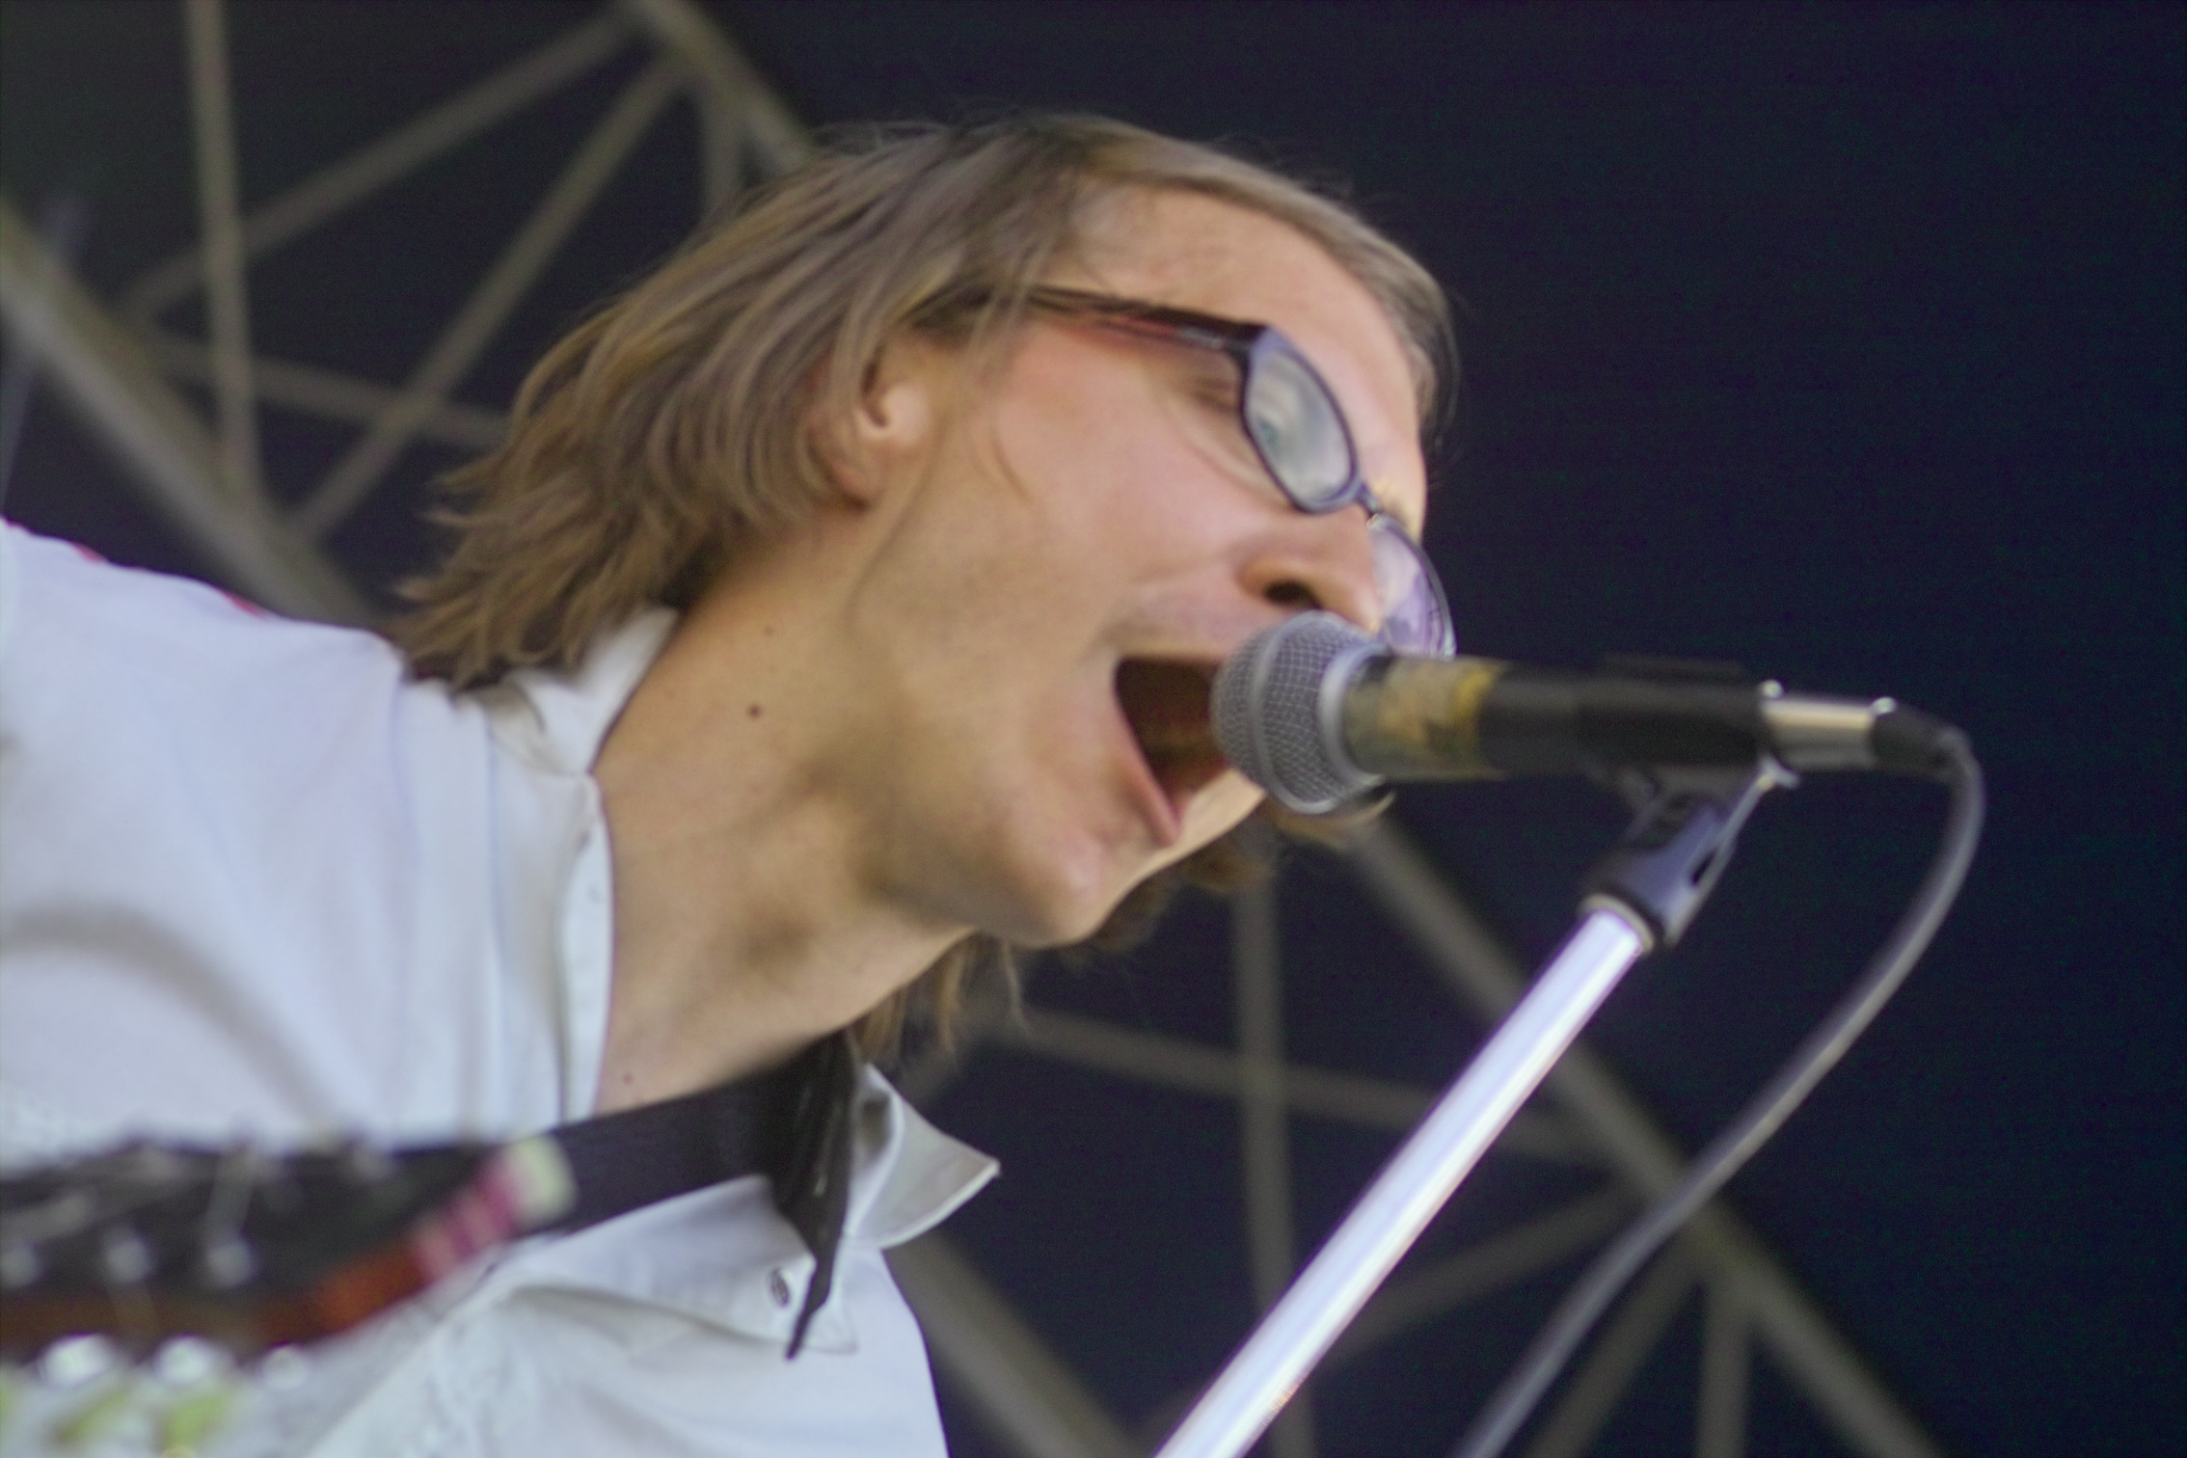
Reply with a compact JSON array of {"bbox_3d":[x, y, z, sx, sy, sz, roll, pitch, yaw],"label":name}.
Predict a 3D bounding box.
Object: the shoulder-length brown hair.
[{"bbox_3d":[-0.034,-0.049,2.926,0.268,0.248,0.200,-7,-46,38],"label":"shoulder-length brown hair"}]

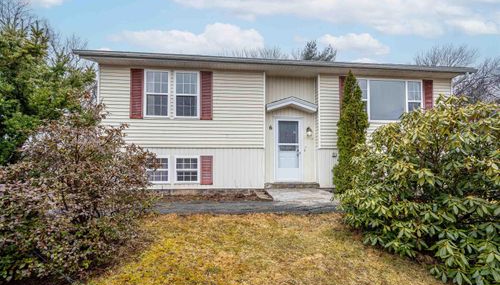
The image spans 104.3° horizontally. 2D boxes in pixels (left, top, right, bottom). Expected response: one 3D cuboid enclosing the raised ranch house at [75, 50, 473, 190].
[{"bbox_3d":[0.850,-1.113,9.627,11.430,5.230,8.600,1,-1,-5],"label":"raised ranch house"}]

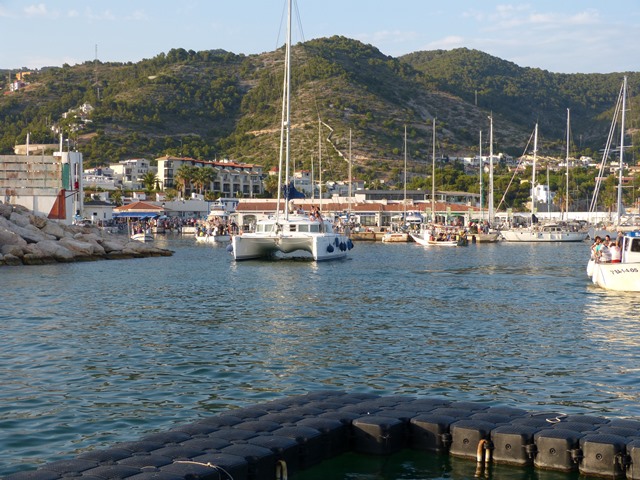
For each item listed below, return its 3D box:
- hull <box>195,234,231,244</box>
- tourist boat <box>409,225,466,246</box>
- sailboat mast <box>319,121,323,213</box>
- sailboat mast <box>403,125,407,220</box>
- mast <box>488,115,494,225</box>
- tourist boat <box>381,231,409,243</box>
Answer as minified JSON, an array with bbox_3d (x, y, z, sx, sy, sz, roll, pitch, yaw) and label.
[{"bbox_3d":[-13.889,-0.115,142.000,2.200,1.000,5.600,-1,1,-38],"label":"hull"},{"bbox_3d":[12.979,-0.493,121.500,6.100,2.350,2.100,0,1,18],"label":"tourist boat"},{"bbox_3d":[0.108,-8.857,150.000,0.240,14.600,0.240,0,1,0],"label":"sailboat mast"},{"bbox_3d":[11.431,-8.664,149.000,0.230,13.600,0.230,0,1,0],"label":"sailboat mast"},{"bbox_3d":[22.559,-9.016,146.000,0.280,15.300,0.280,0,1,0],"label":"mast"},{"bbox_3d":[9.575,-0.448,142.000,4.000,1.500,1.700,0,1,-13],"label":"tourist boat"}]

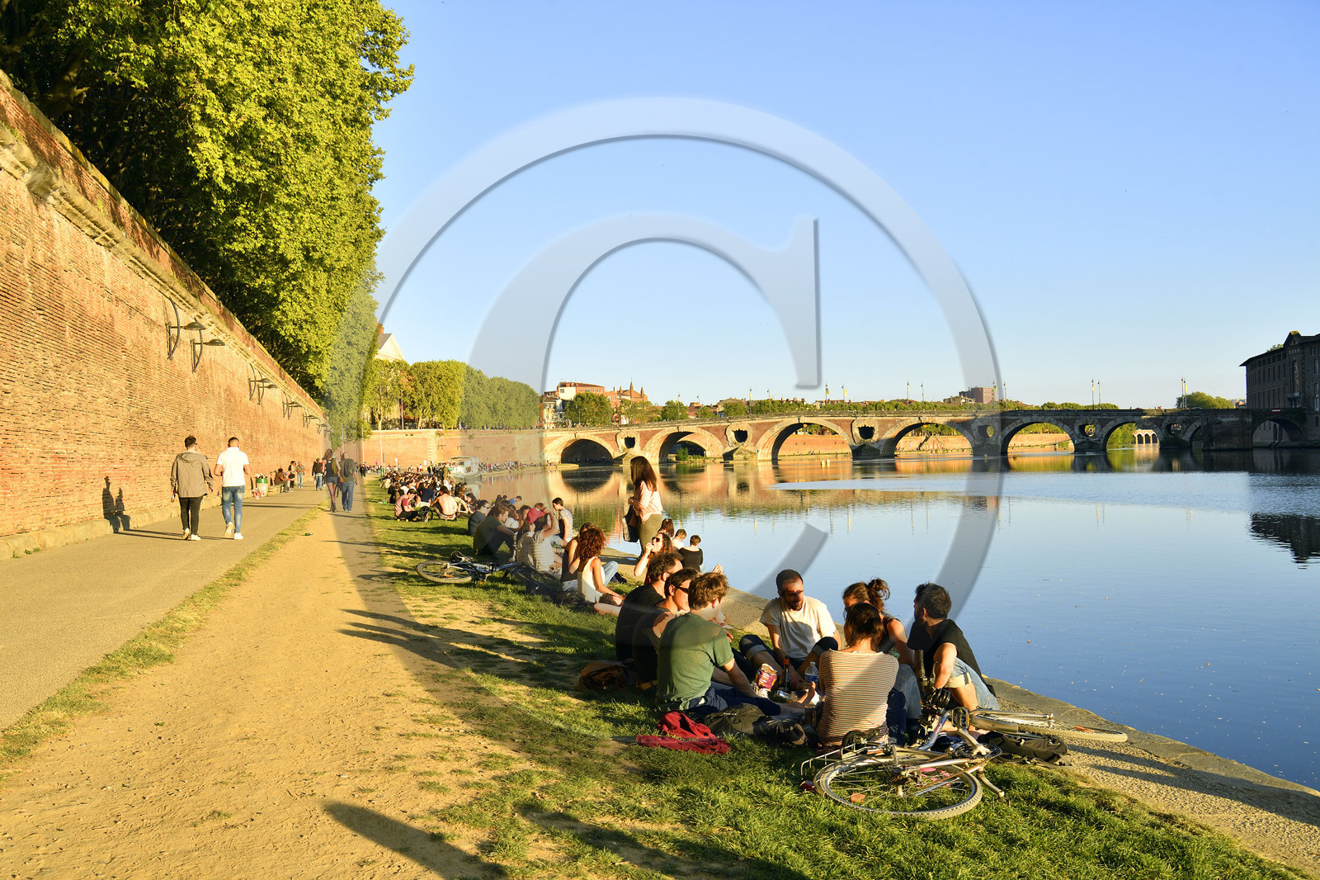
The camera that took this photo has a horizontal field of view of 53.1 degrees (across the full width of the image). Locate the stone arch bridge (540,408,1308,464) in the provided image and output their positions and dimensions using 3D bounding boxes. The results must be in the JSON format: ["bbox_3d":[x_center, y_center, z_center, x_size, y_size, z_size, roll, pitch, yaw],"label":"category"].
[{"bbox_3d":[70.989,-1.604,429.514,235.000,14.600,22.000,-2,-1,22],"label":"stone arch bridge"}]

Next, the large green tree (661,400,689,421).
[{"bbox_3d":[6.000,-9.300,525.000,11.500,13.000,11.500,-1,-1,0],"label":"large green tree"}]

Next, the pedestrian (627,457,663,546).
[{"bbox_3d":[-0.170,1.030,16.800,0.460,1.660,0.460,-2,-1,30],"label":"pedestrian"}]

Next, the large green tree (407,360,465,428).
[{"bbox_3d":[-52.236,-10.344,308.000,13.500,16.600,13.500,-2,-1,-10],"label":"large green tree"}]

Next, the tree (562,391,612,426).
[{"bbox_3d":[-26.300,-10.100,485.000,18.000,15.500,17.500,-1,-1,0],"label":"tree"}]

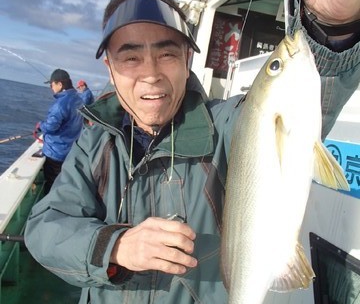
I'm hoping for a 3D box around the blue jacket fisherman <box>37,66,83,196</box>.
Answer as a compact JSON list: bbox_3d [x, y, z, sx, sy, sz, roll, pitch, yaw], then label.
[{"bbox_3d":[-1.250,0.040,3.920,0.520,1.740,0.540,9,6,1],"label":"blue jacket fisherman"}]

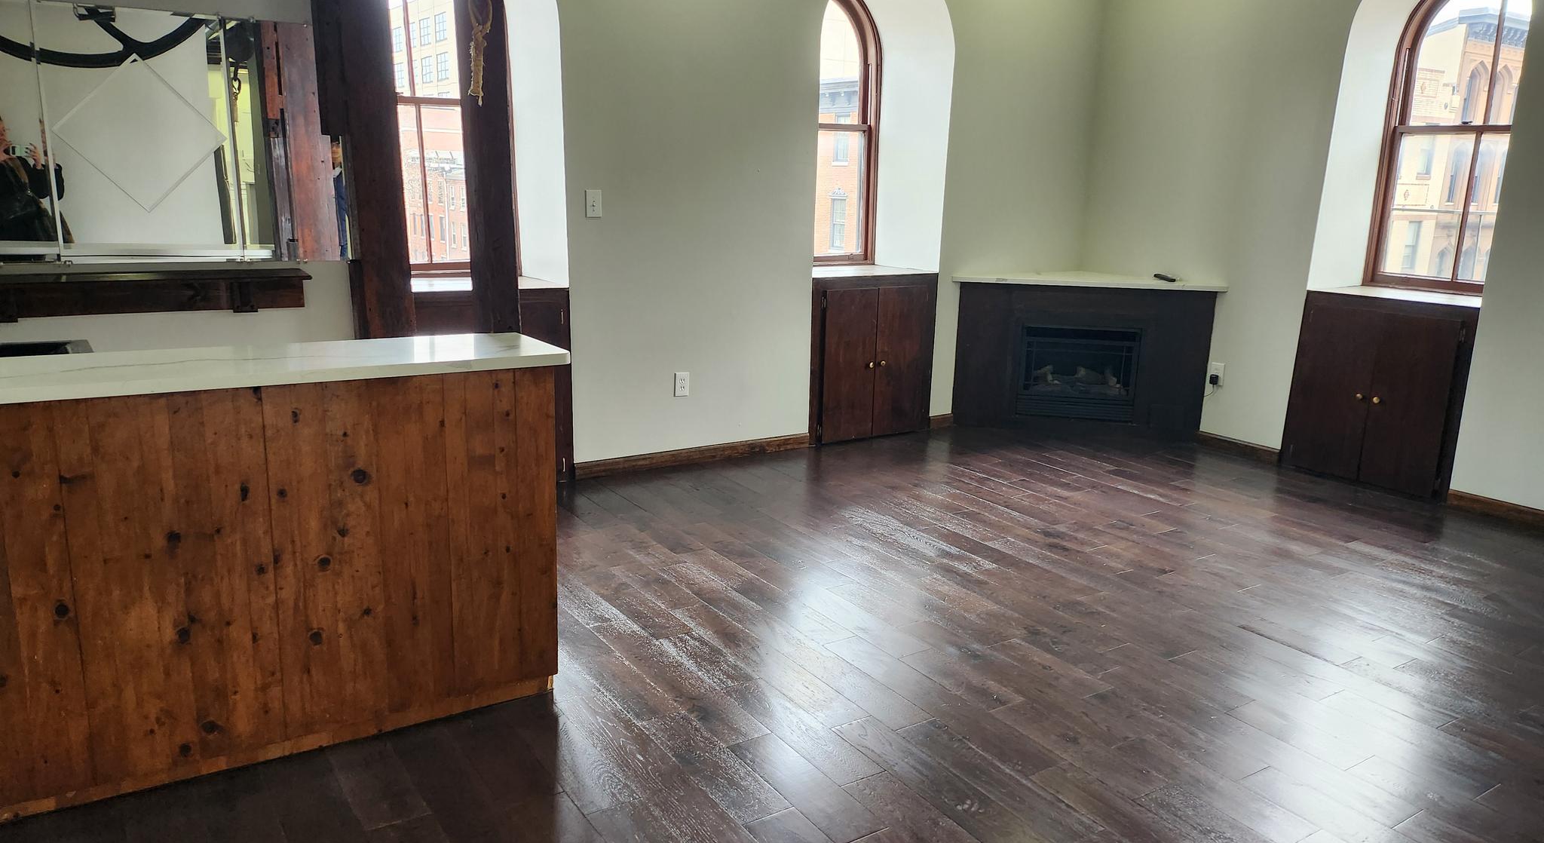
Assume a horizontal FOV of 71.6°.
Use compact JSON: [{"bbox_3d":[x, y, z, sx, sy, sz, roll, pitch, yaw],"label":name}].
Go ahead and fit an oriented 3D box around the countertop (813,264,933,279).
[{"bbox_3d":[0.399,-0.806,5.730,0.810,0.030,0.560,-7,15,-32],"label":"countertop"}]

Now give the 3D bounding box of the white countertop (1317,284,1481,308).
[{"bbox_3d":[3.049,-0.578,5.048,0.560,0.030,0.790,-7,16,-33],"label":"white countertop"}]

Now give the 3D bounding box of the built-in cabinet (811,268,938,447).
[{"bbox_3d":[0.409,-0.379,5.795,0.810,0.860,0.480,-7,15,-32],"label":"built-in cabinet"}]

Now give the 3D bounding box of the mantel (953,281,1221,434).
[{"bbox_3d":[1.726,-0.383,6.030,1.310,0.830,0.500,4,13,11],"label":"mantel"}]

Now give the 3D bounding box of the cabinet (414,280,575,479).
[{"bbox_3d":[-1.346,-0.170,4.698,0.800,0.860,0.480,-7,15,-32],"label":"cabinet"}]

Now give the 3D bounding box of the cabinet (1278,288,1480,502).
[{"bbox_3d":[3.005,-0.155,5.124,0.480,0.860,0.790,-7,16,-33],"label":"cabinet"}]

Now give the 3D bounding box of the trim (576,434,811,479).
[{"bbox_3d":[-0.344,0.162,5.131,1.280,0.068,0.020,-7,15,-32],"label":"trim"}]

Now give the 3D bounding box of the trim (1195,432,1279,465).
[{"bbox_3d":[2.428,0.127,5.596,0.020,0.068,0.475,-7,16,-33],"label":"trim"}]

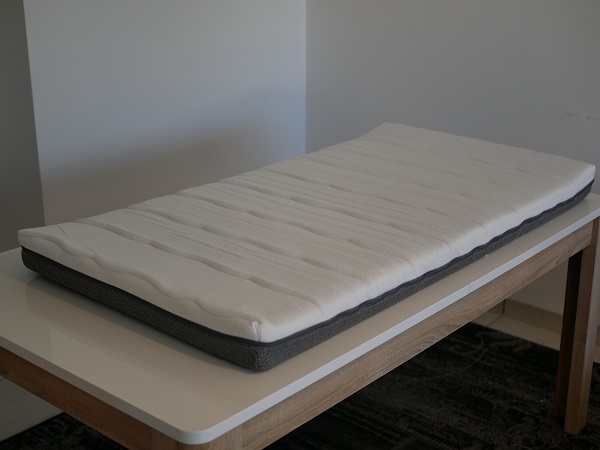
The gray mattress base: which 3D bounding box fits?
[{"bbox_3d":[0.117,-0.011,2.184,0.708,0.060,1.403,15,23,38],"label":"gray mattress base"}]

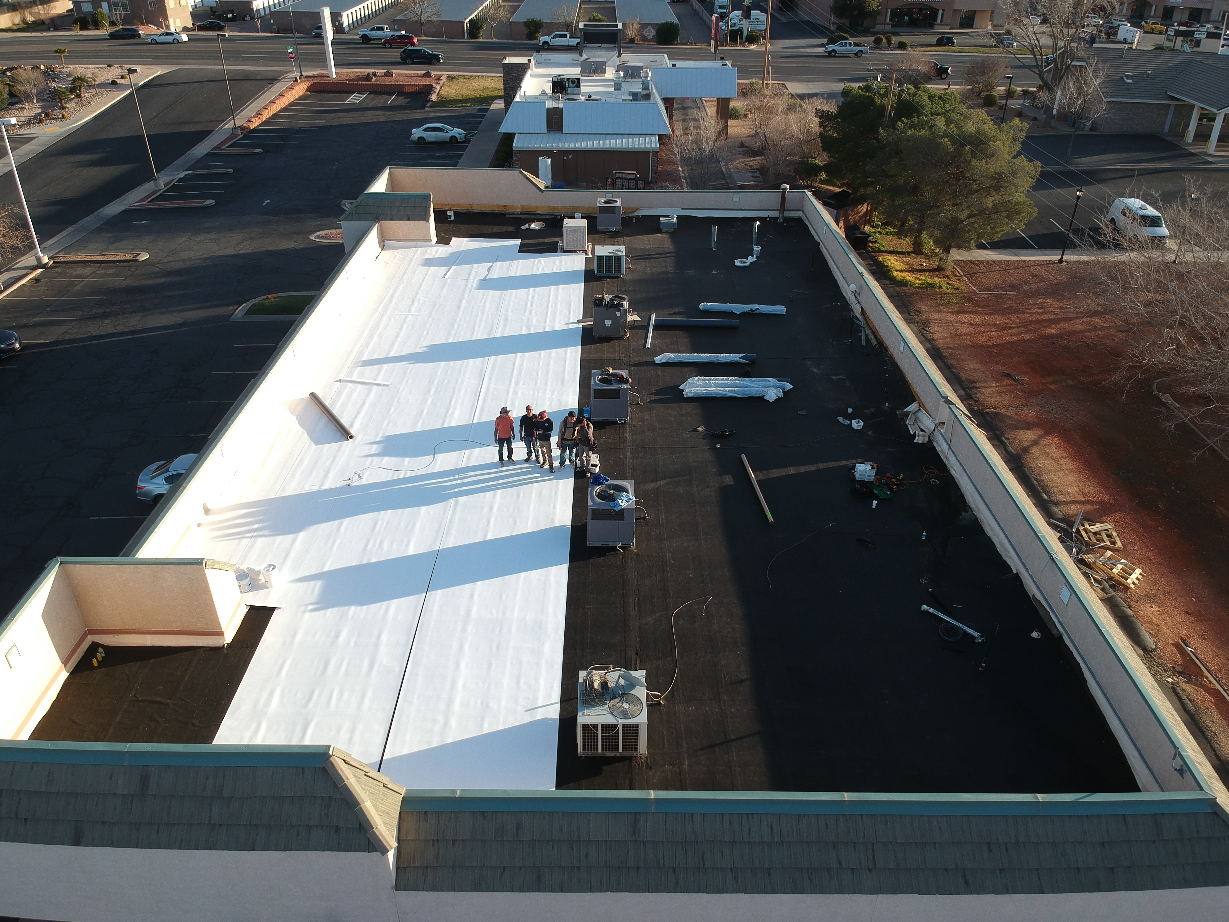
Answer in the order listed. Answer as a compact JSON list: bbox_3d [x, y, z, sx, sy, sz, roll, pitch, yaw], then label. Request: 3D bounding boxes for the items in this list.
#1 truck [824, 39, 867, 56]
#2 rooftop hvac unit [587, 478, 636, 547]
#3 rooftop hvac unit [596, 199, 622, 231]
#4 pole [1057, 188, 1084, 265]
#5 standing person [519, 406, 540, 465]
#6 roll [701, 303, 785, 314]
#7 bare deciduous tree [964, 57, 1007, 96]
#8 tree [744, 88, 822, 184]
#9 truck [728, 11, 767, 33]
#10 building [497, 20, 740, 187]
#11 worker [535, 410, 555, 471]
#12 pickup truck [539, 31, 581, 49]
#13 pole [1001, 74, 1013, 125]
[{"bbox_3d":[29.975,-53.200,114.500,5.550,1.830,1.920,0,32,-1],"label":"truck"},{"bbox_3d":[-0.076,1.241,21.205,1.100,1.120,1.180,1,32,-1],"label":"rooftop hvac unit"},{"bbox_3d":[-0.228,-11.551,41.652,1.100,1.140,1.180,1,32,-1],"label":"rooftop hvac unit"},{"bbox_3d":[26.331,-13.543,51.071,0.420,4.311,0.420,1,32,-1],"label":"pole"},{"bbox_3d":[-2.205,-0.702,23.223,0.540,1.686,0.420,0,32,-1],"label":"standing person"},{"bbox_3d":[4.762,-5.639,32.884,3.185,0.310,0.330,3,32,3],"label":"roll"},{"bbox_3d":[37.302,-38.521,89.084,4.482,3.672,4.482,1,32,-1],"label":"bare deciduous tree"},{"bbox_3d":[12.350,-23.568,64.499,5.583,6.235,5.583,1,32,-1],"label":"tree"},{"bbox_3d":[17.602,-59.900,121.918,6.600,3.050,2.350,1,32,-1],"label":"truck"},{"bbox_3d":[0.226,-30.612,74.088,19.800,7.600,26.900,1,32,-1],"label":"building"},{"bbox_3d":[-1.785,-0.531,22.918,0.560,1.729,0.500,8,33,12],"label":"worker"},{"bbox_3d":[-6.345,-55.226,116.318,6.700,2.020,2.070,2,32,2],"label":"pickup truck"},{"bbox_3d":[34.733,-32.025,78.970,0.850,4.466,0.350,1,32,-1],"label":"pole"}]

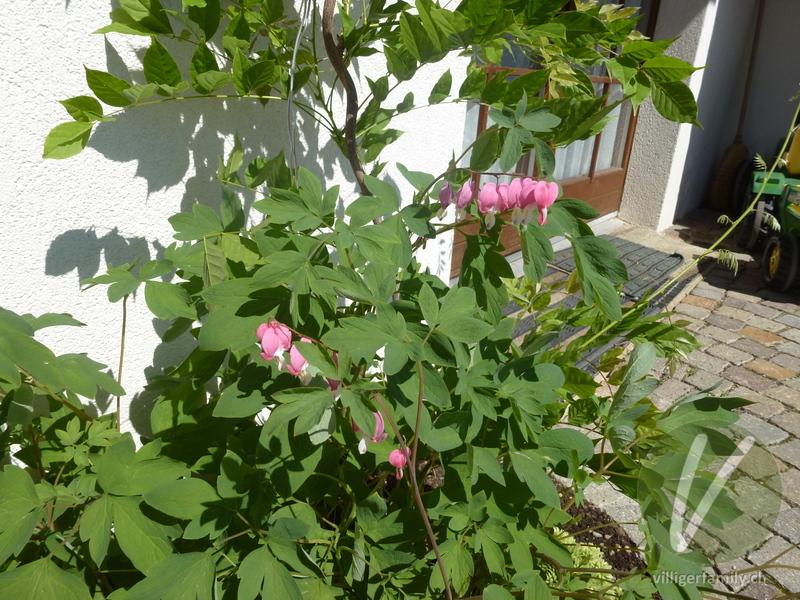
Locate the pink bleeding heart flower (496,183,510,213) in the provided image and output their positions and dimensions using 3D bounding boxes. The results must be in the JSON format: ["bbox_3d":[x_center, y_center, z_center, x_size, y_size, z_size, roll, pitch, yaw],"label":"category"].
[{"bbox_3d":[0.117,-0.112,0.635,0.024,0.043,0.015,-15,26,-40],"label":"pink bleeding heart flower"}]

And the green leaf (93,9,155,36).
[{"bbox_3d":[-0.367,-0.371,0.740,0.080,0.036,0.040,-10,24,-30],"label":"green leaf"}]

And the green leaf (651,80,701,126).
[{"bbox_3d":[0.367,-0.262,0.740,0.066,0.062,0.030,12,23,22],"label":"green leaf"}]

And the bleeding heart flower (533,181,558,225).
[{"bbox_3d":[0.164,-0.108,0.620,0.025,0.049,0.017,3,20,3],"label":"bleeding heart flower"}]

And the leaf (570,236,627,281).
[{"bbox_3d":[0.204,-0.043,0.570,0.050,0.031,0.034,12,25,19],"label":"leaf"}]

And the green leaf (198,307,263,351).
[{"bbox_3d":[-0.175,0.030,0.580,0.072,0.026,0.040,-5,25,-17],"label":"green leaf"}]

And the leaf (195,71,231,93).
[{"bbox_3d":[-0.338,-0.394,1.000,0.061,0.035,0.038,-5,25,-17],"label":"leaf"}]

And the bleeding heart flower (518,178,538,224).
[{"bbox_3d":[0.107,-0.082,0.460,0.020,0.037,0.021,7,21,12],"label":"bleeding heart flower"}]

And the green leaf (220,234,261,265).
[{"bbox_3d":[-0.218,-0.069,0.760,0.056,0.043,0.035,-4,22,-16],"label":"green leaf"}]

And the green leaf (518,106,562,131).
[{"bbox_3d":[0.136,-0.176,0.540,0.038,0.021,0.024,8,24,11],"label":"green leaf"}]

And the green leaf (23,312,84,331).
[{"bbox_3d":[-0.436,0.027,0.700,0.068,0.013,0.035,-13,28,-32],"label":"green leaf"}]

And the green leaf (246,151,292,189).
[{"bbox_3d":[-0.242,-0.242,1.030,0.083,0.066,0.041,-3,24,-13],"label":"green leaf"}]

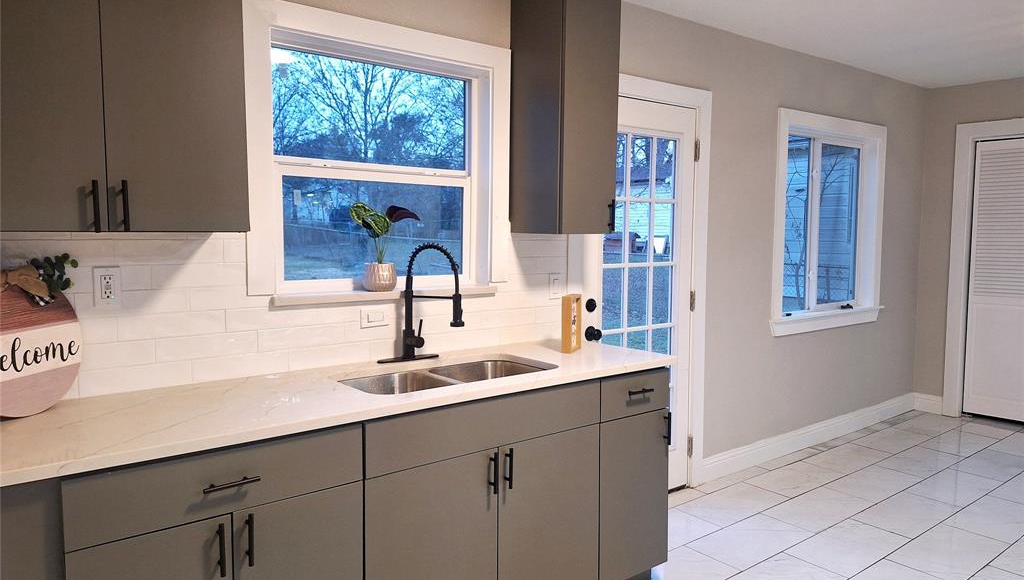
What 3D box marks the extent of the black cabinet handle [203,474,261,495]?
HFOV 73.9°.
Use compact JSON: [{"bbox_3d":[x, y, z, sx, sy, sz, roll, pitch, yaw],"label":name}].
[{"bbox_3d":[-0.678,0.470,1.641,0.128,0.012,0.035,-4,6,-37],"label":"black cabinet handle"}]

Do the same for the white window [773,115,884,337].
[{"bbox_3d":[2.117,-0.432,4.550,1.410,1.380,0.120,-4,6,-37],"label":"white window"}]

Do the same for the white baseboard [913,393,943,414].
[{"bbox_3d":[3.264,0.894,5.354,0.016,0.130,0.225,-4,6,-37],"label":"white baseboard"}]

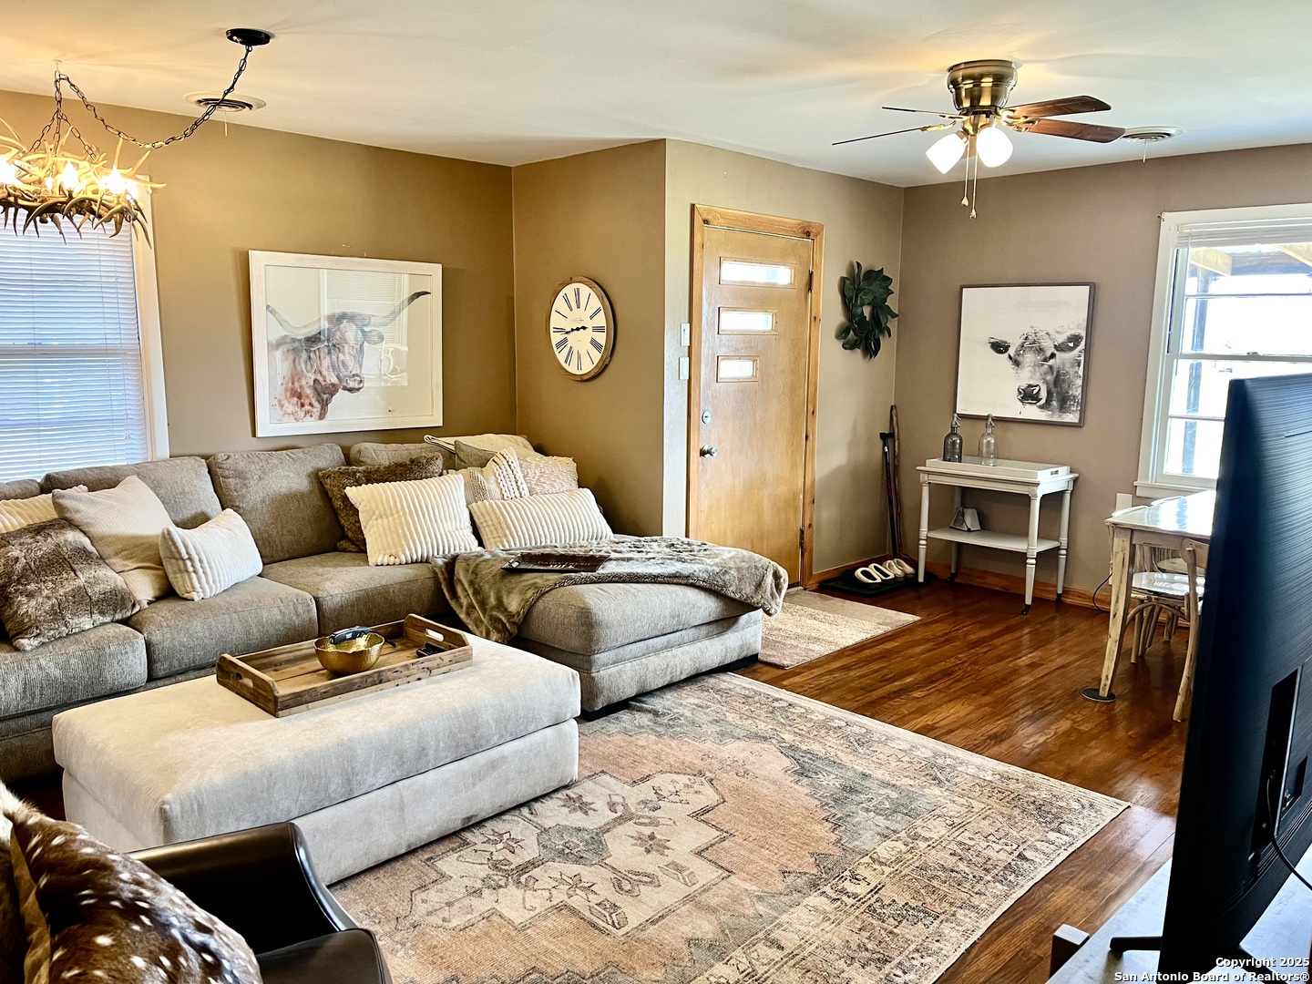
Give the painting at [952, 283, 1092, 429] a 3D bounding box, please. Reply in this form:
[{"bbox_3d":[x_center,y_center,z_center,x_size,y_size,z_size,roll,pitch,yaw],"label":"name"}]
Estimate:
[{"bbox_3d":[2.111,-0.808,5.736,0.046,0.779,0.779,-8,13,-44],"label":"painting"}]

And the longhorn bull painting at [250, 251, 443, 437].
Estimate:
[{"bbox_3d":[-1.521,-0.738,4.978,1.010,0.862,0.034,-8,13,-44],"label":"longhorn bull painting"}]

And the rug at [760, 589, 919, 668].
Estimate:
[{"bbox_3d":[0.757,0.702,5.252,1.214,0.012,0.790,-8,13,-44],"label":"rug"}]

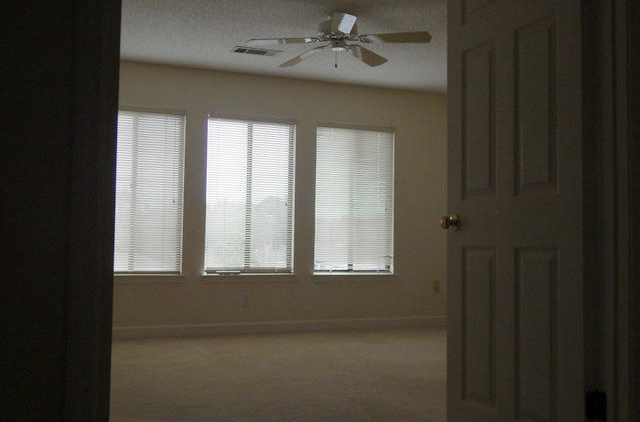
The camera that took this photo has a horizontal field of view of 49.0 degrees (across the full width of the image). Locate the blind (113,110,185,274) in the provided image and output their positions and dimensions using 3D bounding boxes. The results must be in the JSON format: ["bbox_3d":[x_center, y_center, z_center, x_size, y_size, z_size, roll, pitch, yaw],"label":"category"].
[{"bbox_3d":[-1.667,-0.158,6.324,0.863,1.458,0.045,2,-3,-21],"label":"blind"}]

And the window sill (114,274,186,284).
[{"bbox_3d":[-1.657,0.611,6.254,0.939,0.076,0.100,2,-3,-21],"label":"window sill"}]

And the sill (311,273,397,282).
[{"bbox_3d":[0.355,0.672,7.025,0.939,0.073,0.100,2,-3,-21],"label":"sill"}]

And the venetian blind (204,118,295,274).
[{"bbox_3d":[-0.665,-0.122,6.723,0.861,1.458,0.100,2,-3,-21],"label":"venetian blind"}]

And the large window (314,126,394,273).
[{"bbox_3d":[0.348,-0.100,7.096,0.863,1.475,0.045,2,-3,-21],"label":"large window"}]

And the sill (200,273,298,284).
[{"bbox_3d":[-0.654,0.642,6.638,0.955,0.076,0.100,2,-3,-21],"label":"sill"}]

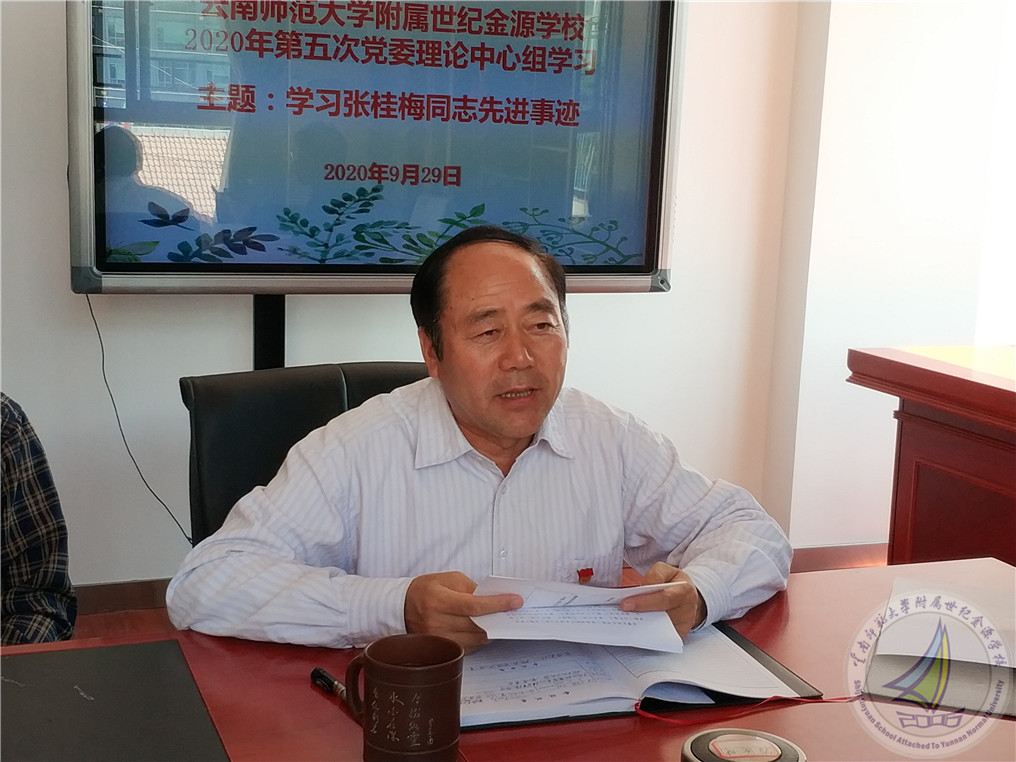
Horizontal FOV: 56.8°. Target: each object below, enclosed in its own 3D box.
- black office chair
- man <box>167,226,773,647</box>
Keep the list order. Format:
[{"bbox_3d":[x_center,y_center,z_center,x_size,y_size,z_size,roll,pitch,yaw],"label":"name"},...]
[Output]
[{"bbox_3d":[-0.160,0.496,1.306,0.600,0.980,0.620,-2,8,-20],"label":"black office chair"},{"bbox_3d":[-0.028,0.409,1.143,0.720,1.200,0.680,-1,8,-14],"label":"man"}]

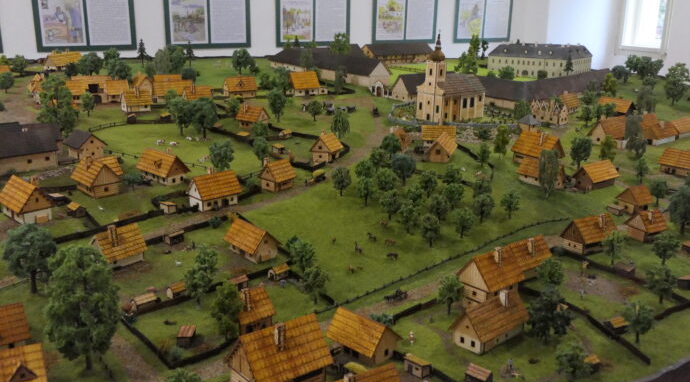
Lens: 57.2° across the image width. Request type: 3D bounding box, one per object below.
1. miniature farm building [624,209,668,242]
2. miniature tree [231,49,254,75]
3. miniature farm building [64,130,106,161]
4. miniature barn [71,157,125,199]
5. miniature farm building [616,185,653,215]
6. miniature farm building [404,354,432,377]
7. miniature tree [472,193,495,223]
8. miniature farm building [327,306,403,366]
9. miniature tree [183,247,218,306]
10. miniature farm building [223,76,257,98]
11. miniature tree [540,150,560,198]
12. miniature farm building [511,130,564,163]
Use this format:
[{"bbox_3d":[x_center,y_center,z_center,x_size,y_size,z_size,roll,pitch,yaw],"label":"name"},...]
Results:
[{"bbox_3d":[0.818,0.087,1.712,0.076,0.074,0.074,-7,19,-24],"label":"miniature farm building"},{"bbox_3d":[-0.612,-0.758,3.731,0.121,0.140,0.115,-2,18,-9],"label":"miniature tree"},{"bbox_3d":[-0.765,-0.139,1.851,0.103,0.067,0.084,17,24,38],"label":"miniature farm building"},{"bbox_3d":[-0.728,-0.050,1.888,0.131,0.096,0.128,16,23,40],"label":"miniature barn"},{"bbox_3d":[0.888,0.020,1.932,0.072,0.073,0.073,-7,19,-24],"label":"miniature farm building"},{"bbox_3d":[0.122,0.298,1.080,0.043,0.026,0.024,14,22,36],"label":"miniature farm building"},{"bbox_3d":[0.390,0.051,1.766,0.060,0.084,0.057,5,18,12],"label":"miniature tree"},{"bbox_3d":[0.029,0.223,1.002,0.095,0.052,0.073,16,23,39],"label":"miniature farm building"},{"bbox_3d":[-0.295,0.177,1.281,0.068,0.121,0.064,-3,18,-14],"label":"miniature tree"},{"bbox_3d":[-0.490,-0.487,2.964,0.137,0.088,0.081,-7,19,-25],"label":"miniature farm building"},{"bbox_3d":[0.626,-0.053,1.936,0.058,0.146,0.058,1,17,0],"label":"miniature tree"},{"bbox_3d":[0.591,-0.125,1.934,0.079,0.093,0.127,-13,24,-38],"label":"miniature farm building"}]

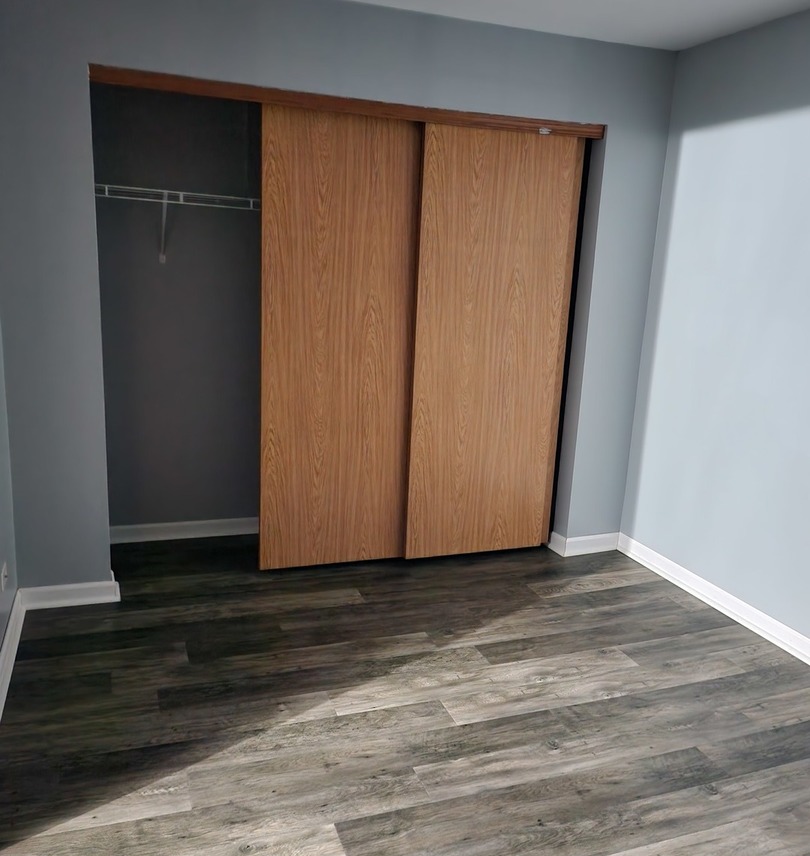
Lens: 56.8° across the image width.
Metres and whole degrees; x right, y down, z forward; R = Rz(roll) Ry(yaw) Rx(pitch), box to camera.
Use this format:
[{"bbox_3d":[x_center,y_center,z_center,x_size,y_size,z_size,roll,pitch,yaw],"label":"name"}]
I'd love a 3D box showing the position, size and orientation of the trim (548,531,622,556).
[{"bbox_3d":[0.965,0.598,3.988,0.347,0.092,0.144,-2,13,-20],"label":"trim"}]

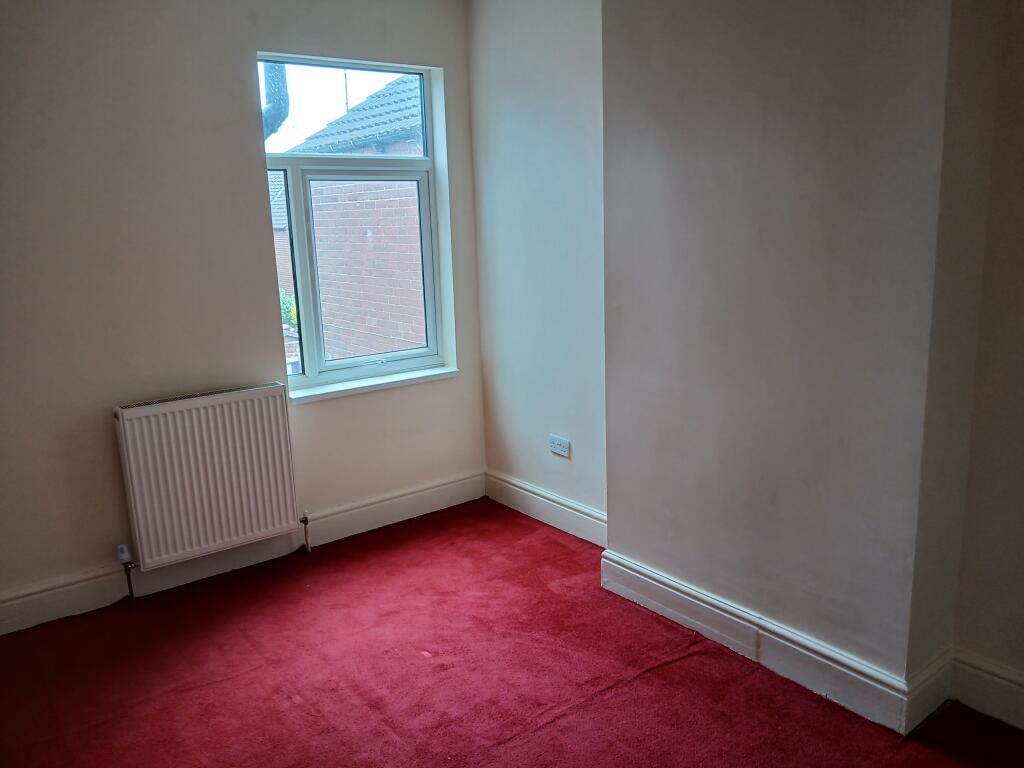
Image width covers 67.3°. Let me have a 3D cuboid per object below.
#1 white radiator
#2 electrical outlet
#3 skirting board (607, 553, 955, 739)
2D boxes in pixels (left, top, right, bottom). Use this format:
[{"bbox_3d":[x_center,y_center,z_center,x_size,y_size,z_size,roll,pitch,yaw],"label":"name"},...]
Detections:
[{"bbox_3d":[-1.332,0.392,3.437,0.700,0.700,0.105,-10,14,-36],"label":"white radiator"},{"bbox_3d":[0.246,0.312,3.877,0.013,0.087,0.146,-10,14,-36],"label":"electrical outlet"},{"bbox_3d":[0.893,0.858,2.872,0.287,0.165,1.289,-10,14,-36],"label":"skirting board"}]

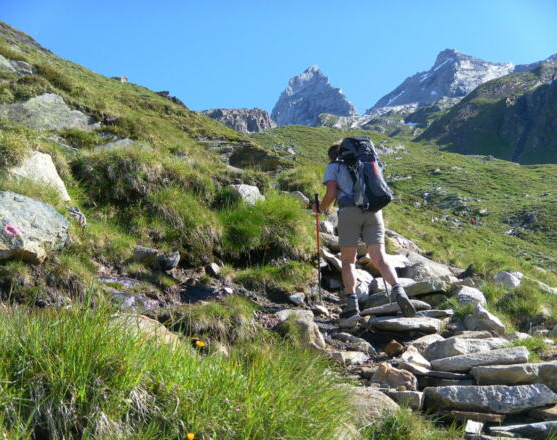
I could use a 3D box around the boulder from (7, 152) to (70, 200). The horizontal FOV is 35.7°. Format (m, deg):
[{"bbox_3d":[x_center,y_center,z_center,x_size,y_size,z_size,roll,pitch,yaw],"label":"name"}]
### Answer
[{"bbox_3d":[-2.377,-0.443,8.600,0.620,0.480,0.450,0,-1,-17],"label":"boulder"}]

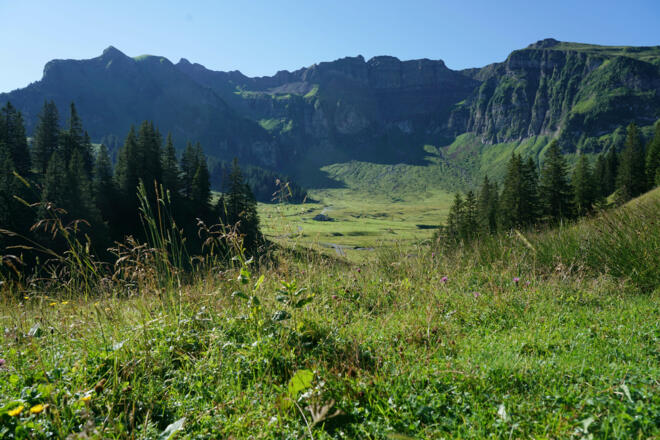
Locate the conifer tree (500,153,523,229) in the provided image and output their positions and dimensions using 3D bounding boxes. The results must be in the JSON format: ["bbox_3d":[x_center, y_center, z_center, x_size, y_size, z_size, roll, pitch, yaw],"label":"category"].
[{"bbox_3d":[30.410,-4.690,86.000,4.360,13.240,4.360,0,3,0],"label":"conifer tree"}]

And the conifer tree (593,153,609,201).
[{"bbox_3d":[58.910,-8.950,112.000,4.150,11.560,4.150,0,3,0],"label":"conifer tree"}]

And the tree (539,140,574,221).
[{"bbox_3d":[35.380,-5.840,80.000,6.080,13.090,6.080,0,3,0],"label":"tree"}]

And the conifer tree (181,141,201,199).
[{"bbox_3d":[-26.540,-7.160,98.000,4.770,15.270,4.770,0,3,0],"label":"conifer tree"}]

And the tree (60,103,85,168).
[{"bbox_3d":[-57.470,-16.470,115.000,6.720,19.720,6.720,0,3,0],"label":"tree"}]

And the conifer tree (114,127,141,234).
[{"bbox_3d":[-34.720,-5.660,88.000,5.140,21.090,5.140,0,3,0],"label":"conifer tree"}]

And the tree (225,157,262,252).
[{"bbox_3d":[-12.730,-1.700,76.000,5.180,14.810,5.180,0,3,0],"label":"tree"}]

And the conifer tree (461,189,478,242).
[{"bbox_3d":[22.210,-0.320,82.000,3.350,8.790,3.350,0,3,0],"label":"conifer tree"}]

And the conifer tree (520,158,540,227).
[{"bbox_3d":[34.370,-4.710,88.000,4.110,12.340,4.110,0,3,0],"label":"conifer tree"}]

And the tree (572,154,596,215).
[{"bbox_3d":[45.610,-6.090,92.000,4.660,11.290,4.660,0,3,0],"label":"tree"}]

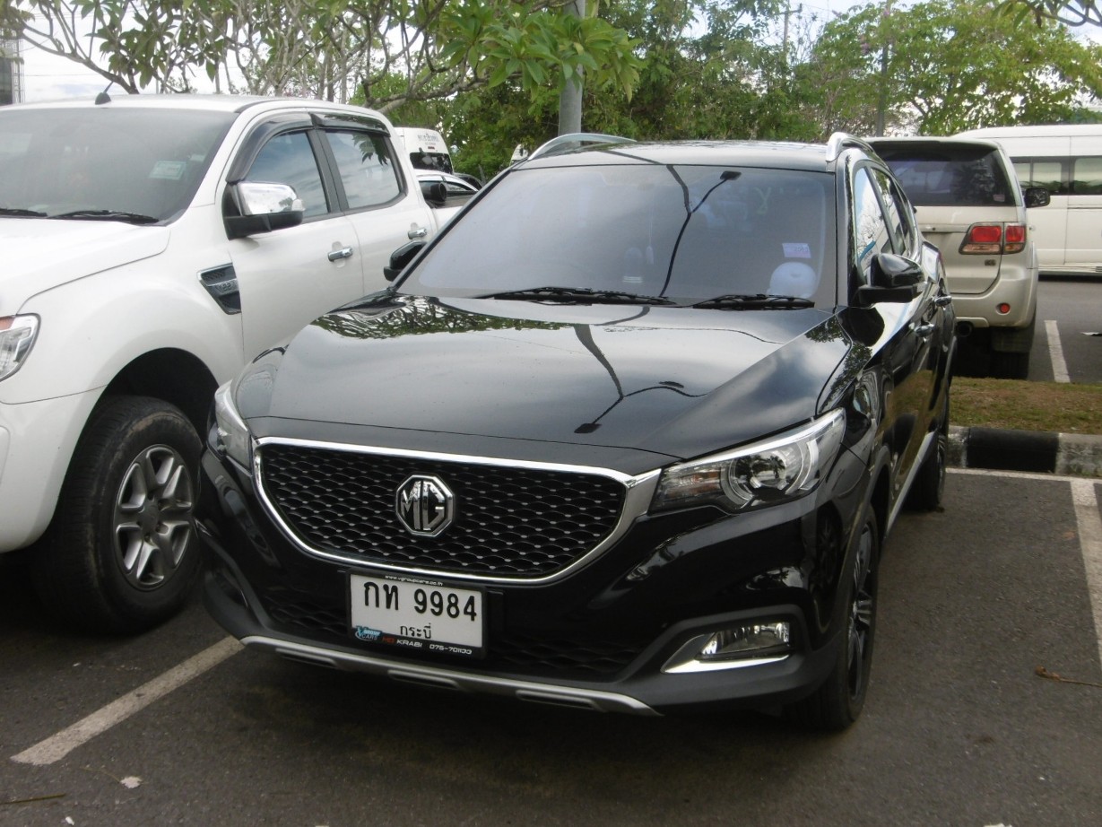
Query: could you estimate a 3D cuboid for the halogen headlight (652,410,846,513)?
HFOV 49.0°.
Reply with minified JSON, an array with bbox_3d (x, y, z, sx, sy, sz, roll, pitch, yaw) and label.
[{"bbox_3d":[0.454,0.121,2.745,0.345,0.205,0.500,4,11,22],"label":"halogen headlight"}]

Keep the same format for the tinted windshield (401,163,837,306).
[{"bbox_3d":[0.250,-0.598,3.952,1.410,0.110,0.830,4,42,22],"label":"tinted windshield"}]

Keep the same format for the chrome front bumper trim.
[{"bbox_3d":[-0.276,0.618,2.856,1.130,0.080,0.140,4,11,22],"label":"chrome front bumper trim"}]

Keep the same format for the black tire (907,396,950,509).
[{"bbox_3d":[1.731,0.117,5.661,0.215,0.645,0.645,4,11,22],"label":"black tire"}]

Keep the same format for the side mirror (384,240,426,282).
[{"bbox_3d":[-0.489,-0.535,4.311,0.210,0.160,0.170,4,11,22],"label":"side mirror"}]

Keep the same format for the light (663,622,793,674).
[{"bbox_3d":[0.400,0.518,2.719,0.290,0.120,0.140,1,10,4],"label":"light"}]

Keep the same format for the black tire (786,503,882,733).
[{"bbox_3d":[0.740,0.520,3.308,0.215,0.645,0.645,4,11,22],"label":"black tire"}]

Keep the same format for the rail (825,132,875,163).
[{"bbox_3d":[1.238,-1.044,4.804,0.070,0.120,1.550,4,11,22],"label":"rail"}]

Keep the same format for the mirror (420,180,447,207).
[{"bbox_3d":[-1.000,-1.874,10.300,0.180,0.200,0.240,5,11,24],"label":"mirror"}]

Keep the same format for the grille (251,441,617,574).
[{"bbox_3d":[-0.290,0.222,2.780,0.980,0.275,0.140,4,11,22],"label":"grille"}]

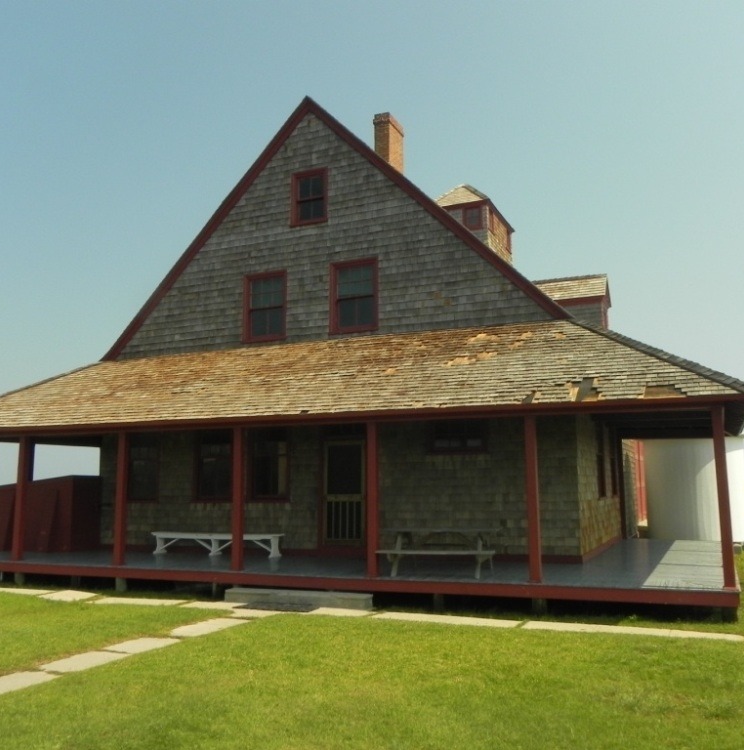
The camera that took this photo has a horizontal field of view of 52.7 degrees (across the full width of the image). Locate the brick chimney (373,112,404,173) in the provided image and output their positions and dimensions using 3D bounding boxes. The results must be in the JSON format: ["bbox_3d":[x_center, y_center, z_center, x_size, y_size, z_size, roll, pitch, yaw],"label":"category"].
[{"bbox_3d":[0.476,-6.091,20.601,0.470,1.774,1.039,-4,-9,23],"label":"brick chimney"}]

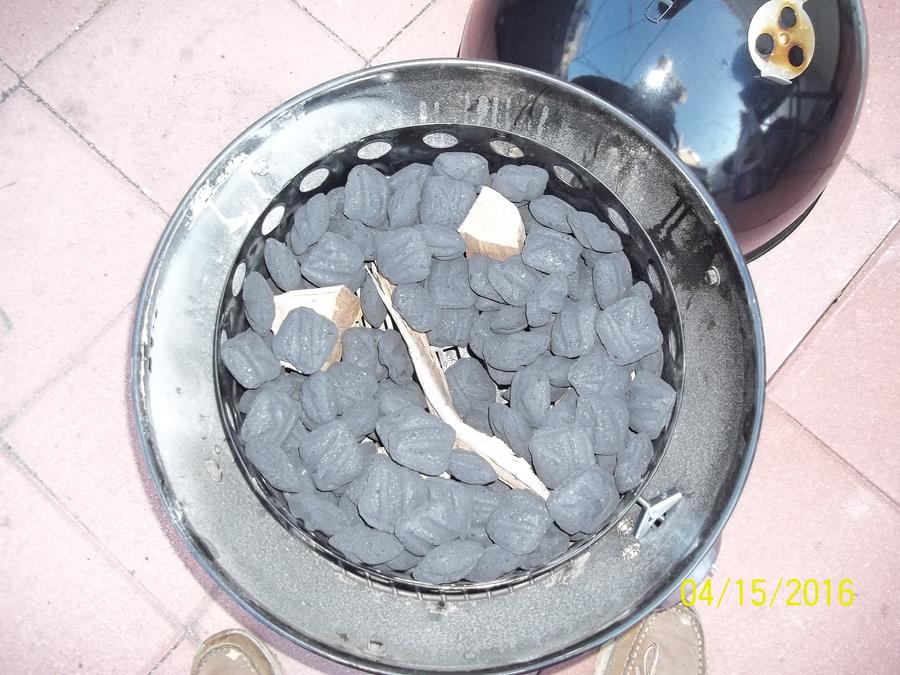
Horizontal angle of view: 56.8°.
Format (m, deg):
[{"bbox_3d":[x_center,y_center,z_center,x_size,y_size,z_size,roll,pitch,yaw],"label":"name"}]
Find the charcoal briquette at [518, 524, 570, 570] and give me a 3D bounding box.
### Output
[{"bbox_3d":[0.076,0.165,0.665,0.049,0.049,0.026,-30,120,-1],"label":"charcoal briquette"}]

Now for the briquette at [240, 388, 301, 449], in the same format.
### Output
[{"bbox_3d":[-0.144,0.064,0.666,0.030,0.047,0.049,11,70,45],"label":"briquette"}]

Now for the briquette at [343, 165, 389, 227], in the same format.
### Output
[{"bbox_3d":[-0.072,-0.122,0.713,0.046,0.050,0.029,19,33,31],"label":"briquette"}]

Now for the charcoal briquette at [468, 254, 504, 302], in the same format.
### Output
[{"bbox_3d":[0.035,-0.052,0.728,0.050,0.030,0.050,-30,82,9],"label":"charcoal briquette"}]

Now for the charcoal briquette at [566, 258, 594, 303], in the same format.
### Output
[{"bbox_3d":[0.113,-0.050,0.735,0.050,0.030,0.050,-11,82,-5],"label":"charcoal briquette"}]

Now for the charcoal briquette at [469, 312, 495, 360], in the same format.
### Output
[{"bbox_3d":[0.039,0.000,0.738,0.050,0.030,0.050,0,90,23],"label":"charcoal briquette"}]

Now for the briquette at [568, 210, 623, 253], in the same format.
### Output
[{"bbox_3d":[0.129,-0.093,0.732,0.054,0.052,0.027,34,122,1],"label":"briquette"}]

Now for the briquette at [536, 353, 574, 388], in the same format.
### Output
[{"bbox_3d":[0.094,0.021,0.735,0.052,0.028,0.053,-6,98,1],"label":"briquette"}]

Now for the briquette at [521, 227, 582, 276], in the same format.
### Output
[{"bbox_3d":[0.088,-0.075,0.719,0.050,0.029,0.050,9,89,2],"label":"briquette"}]

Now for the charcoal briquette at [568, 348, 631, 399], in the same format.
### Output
[{"bbox_3d":[0.127,0.029,0.703,0.050,0.029,0.050,0,85,0],"label":"charcoal briquette"}]

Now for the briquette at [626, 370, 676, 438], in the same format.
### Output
[{"bbox_3d":[0.164,0.056,0.686,0.049,0.026,0.049,10,95,38],"label":"briquette"}]

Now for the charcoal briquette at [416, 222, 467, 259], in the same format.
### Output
[{"bbox_3d":[-0.011,-0.086,0.728,0.050,0.030,0.050,7,47,-4],"label":"charcoal briquette"}]

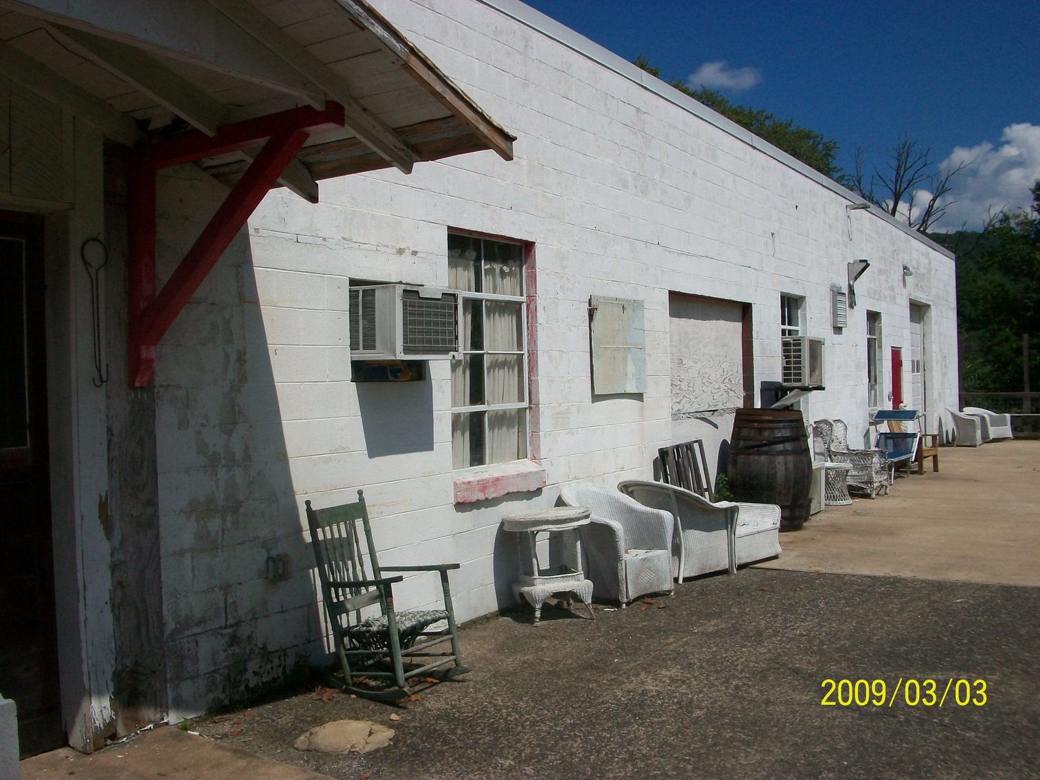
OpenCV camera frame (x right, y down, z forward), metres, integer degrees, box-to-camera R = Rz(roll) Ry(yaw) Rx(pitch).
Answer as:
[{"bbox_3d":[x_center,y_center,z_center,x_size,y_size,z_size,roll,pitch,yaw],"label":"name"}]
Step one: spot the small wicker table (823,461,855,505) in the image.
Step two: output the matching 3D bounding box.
[{"bbox_3d":[3.850,1.146,12.527,0.430,0.500,0.430,-2,0,32],"label":"small wicker table"}]

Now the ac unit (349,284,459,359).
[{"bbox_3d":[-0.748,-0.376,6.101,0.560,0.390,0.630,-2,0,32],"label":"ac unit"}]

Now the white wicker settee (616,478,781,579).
[{"bbox_3d":[1.477,1.108,8.590,1.680,0.810,0.730,-2,0,-44],"label":"white wicker settee"}]

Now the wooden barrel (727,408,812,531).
[{"bbox_3d":[2.612,0.825,10.698,0.870,1.234,0.870,-2,0,32],"label":"wooden barrel"}]

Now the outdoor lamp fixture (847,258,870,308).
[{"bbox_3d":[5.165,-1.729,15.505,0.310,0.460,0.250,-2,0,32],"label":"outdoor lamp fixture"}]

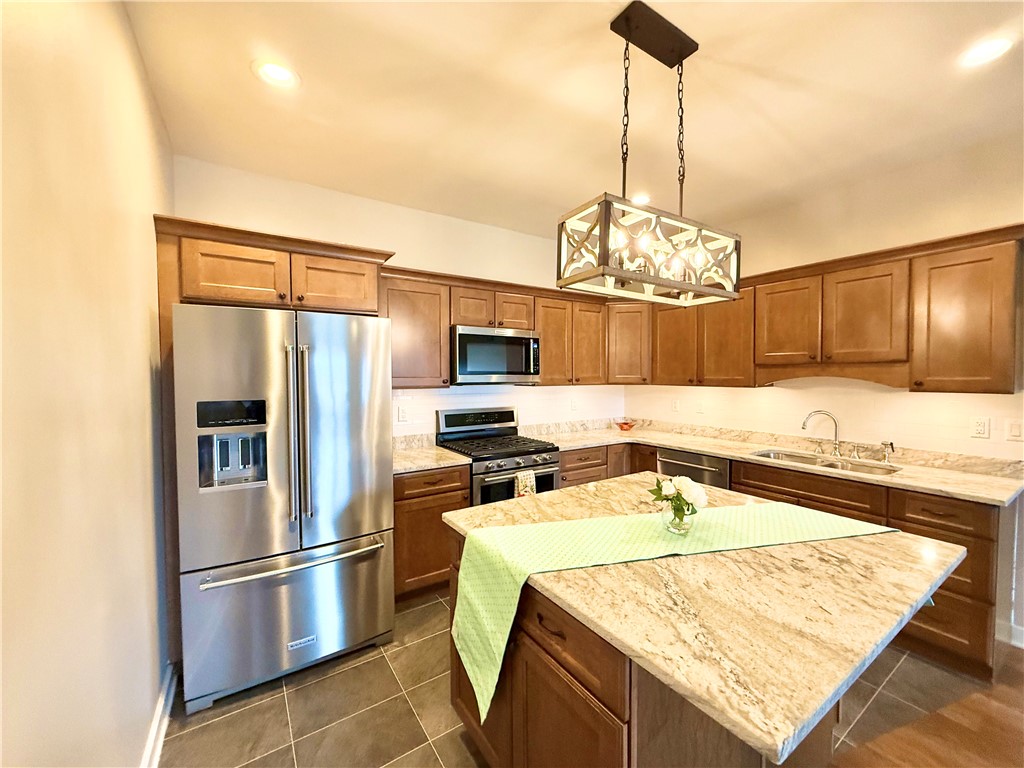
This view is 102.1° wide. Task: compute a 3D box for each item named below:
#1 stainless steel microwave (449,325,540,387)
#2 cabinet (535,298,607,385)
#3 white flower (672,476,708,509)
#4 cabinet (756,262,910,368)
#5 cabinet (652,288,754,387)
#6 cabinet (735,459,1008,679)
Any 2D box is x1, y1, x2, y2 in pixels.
[{"bbox_3d":[-0.188,-0.215,3.388,0.758,0.432,0.435,-1,2,-33],"label":"stainless steel microwave"},{"bbox_3d":[0.460,-0.365,3.833,0.853,0.759,0.316,-1,2,-34],"label":"cabinet"},{"bbox_3d":[0.668,0.406,1.550,0.130,0.115,0.130,-1,2,-33],"label":"white flower"},{"bbox_3d":[2.200,-0.427,2.835,0.338,0.601,0.852,-1,2,-34],"label":"cabinet"},{"bbox_3d":[1.721,-0.368,3.617,0.322,0.762,0.929,-1,2,-33],"label":"cabinet"},{"bbox_3d":[2.194,0.990,2.661,0.625,0.875,1.275,-1,2,-33],"label":"cabinet"}]

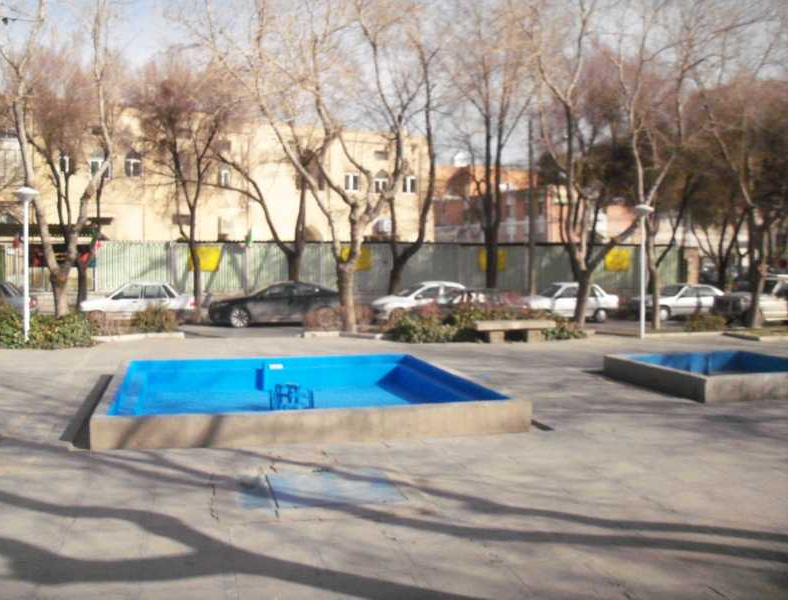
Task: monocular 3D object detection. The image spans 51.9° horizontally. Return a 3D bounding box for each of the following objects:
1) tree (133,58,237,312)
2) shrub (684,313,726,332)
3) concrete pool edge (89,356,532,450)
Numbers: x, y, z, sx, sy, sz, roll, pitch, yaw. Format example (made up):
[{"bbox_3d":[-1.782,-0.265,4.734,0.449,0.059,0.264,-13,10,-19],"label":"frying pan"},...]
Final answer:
[{"bbox_3d":[-7.547,-4.051,29.000,3.500,9.200,3.400,0,3,-12],"label":"tree"},{"bbox_3d":[8.479,0.599,22.232,0.950,0.550,0.800,0,3,-15],"label":"shrub"},{"bbox_3d":[-1.255,1.140,10.236,4.438,0.311,4.428,0,3,-15],"label":"concrete pool edge"}]

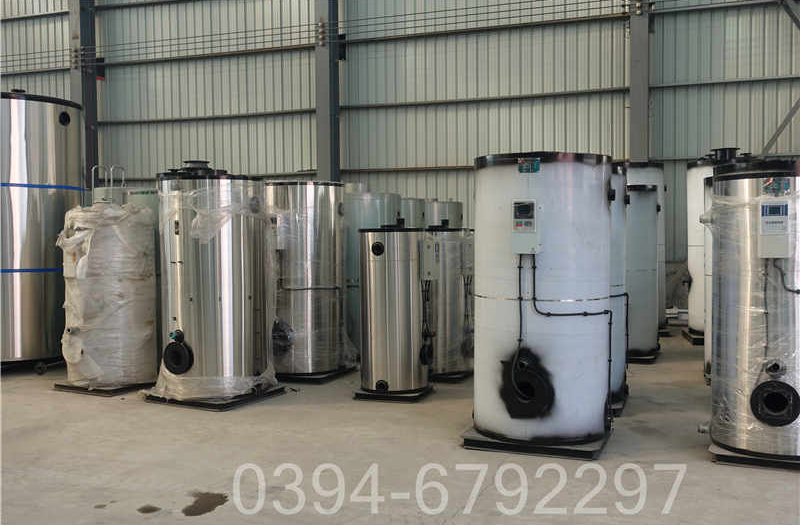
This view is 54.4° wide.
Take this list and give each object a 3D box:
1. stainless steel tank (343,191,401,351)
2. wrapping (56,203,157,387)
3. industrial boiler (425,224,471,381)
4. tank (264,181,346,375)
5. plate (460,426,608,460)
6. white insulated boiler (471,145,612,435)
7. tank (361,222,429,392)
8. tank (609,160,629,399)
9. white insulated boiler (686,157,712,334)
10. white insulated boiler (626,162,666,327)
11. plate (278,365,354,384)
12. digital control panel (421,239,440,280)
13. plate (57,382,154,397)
[{"bbox_3d":[-0.427,0.139,9.794,0.870,1.990,0.920,-1,2,0],"label":"stainless steel tank"},{"bbox_3d":[-2.996,0.312,8.010,0.930,1.830,0.970,1,2,27],"label":"wrapping"},{"bbox_3d":[0.481,0.399,8.437,0.740,1.560,0.660,0,2,22],"label":"industrial boiler"},{"bbox_3d":[-1.085,0.167,8.586,0.900,2.060,0.980,1,2,25],"label":"tank"},{"bbox_3d":[1.081,1.315,6.008,0.951,0.083,0.951,0,3,21],"label":"plate"},{"bbox_3d":[1.084,0.253,5.973,1.028,2.091,1.028,0,3,21],"label":"white insulated boiler"},{"bbox_3d":[-0.059,0.450,7.631,0.640,1.601,0.640,-1,2,0],"label":"tank"},{"bbox_3d":[1.583,0.174,7.338,1.019,2.124,1.019,0,3,21],"label":"tank"},{"bbox_3d":[4.567,-0.192,10.791,1.087,2.464,1.087,0,3,20],"label":"white insulated boiler"},{"bbox_3d":[3.448,-0.220,11.752,1.050,2.485,1.080,0,2,22],"label":"white insulated boiler"},{"bbox_3d":[-1.059,1.211,8.663,0.900,0.068,0.900,0,2,24],"label":"plate"},{"bbox_3d":[0.300,-0.037,7.465,0.107,0.389,0.223,0,3,20],"label":"digital control panel"},{"bbox_3d":[-3.004,1.275,8.189,0.834,0.063,0.834,1,3,26],"label":"plate"}]

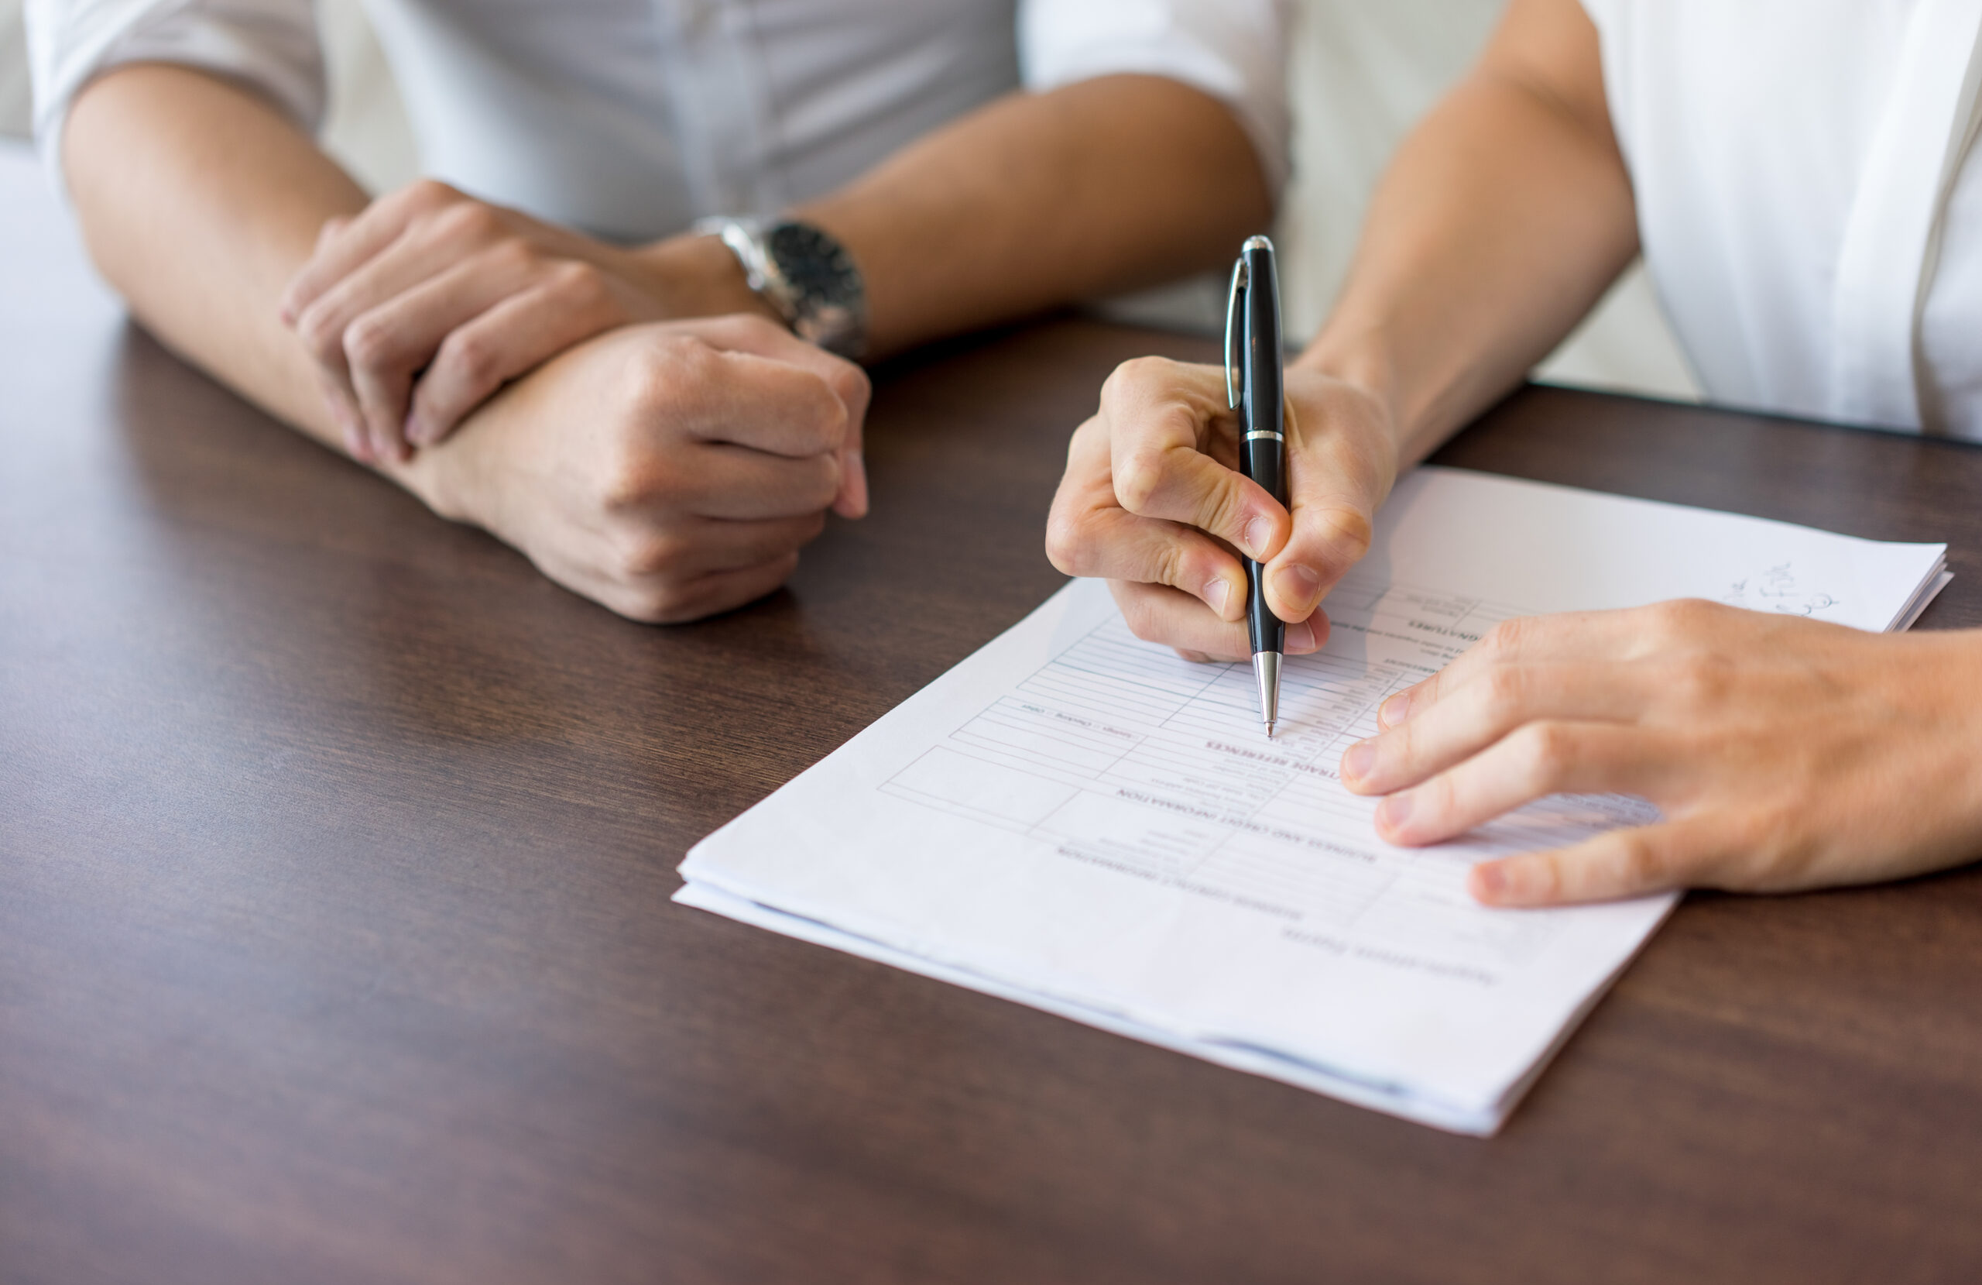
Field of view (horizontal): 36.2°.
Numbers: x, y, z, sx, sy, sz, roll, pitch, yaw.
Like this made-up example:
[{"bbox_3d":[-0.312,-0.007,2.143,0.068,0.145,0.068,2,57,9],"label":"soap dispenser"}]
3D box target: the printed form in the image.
[{"bbox_3d":[0.093,0.019,0.778,0.211,0.009,0.292,13,32,31],"label":"printed form"}]

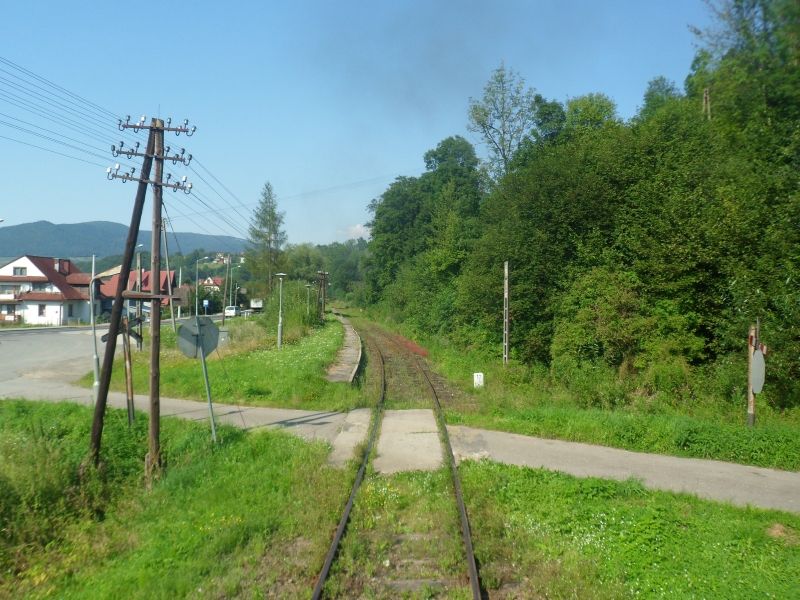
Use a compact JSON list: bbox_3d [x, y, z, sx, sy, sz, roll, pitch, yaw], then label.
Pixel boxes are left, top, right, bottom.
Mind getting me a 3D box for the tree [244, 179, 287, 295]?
[{"bbox_3d":[-16.200,-5.760,75.000,5.100,16.700,5.100,1,0,0],"label":"tree"}]

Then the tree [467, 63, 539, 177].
[{"bbox_3d":[9.100,-10.600,56.000,6.500,21.000,6.500,1,0,0],"label":"tree"}]

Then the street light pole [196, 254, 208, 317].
[{"bbox_3d":[-31.000,-2.060,98.000,1.800,9.300,0.300,1,0,-3],"label":"street light pole"}]

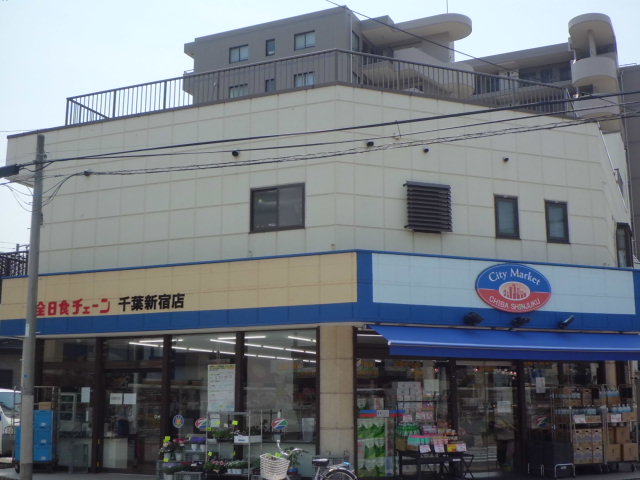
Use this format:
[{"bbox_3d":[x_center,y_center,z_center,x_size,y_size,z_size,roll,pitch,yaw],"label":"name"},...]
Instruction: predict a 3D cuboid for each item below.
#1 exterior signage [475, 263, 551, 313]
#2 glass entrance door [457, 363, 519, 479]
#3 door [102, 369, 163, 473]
[{"bbox_3d":[3.504,0.866,15.664,1.594,0.880,0.130,4,-12,-22],"label":"exterior signage"},{"bbox_3d":[3.140,3.346,16.248,1.358,2.080,0.100,4,-12,-22],"label":"glass entrance door"},{"bbox_3d":[-3.645,3.507,16.823,1.443,2.000,0.100,-5,-12,24],"label":"door"}]

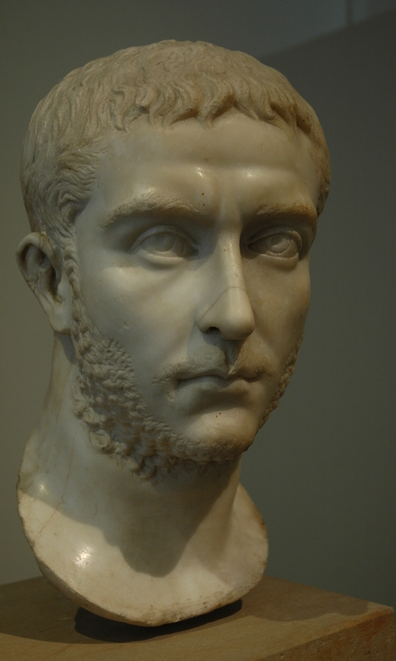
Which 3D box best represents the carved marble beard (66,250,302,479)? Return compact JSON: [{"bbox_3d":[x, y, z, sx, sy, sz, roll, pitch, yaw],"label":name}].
[{"bbox_3d":[-0.005,0.019,0.609,0.158,0.149,0.112,0,0,-21],"label":"carved marble beard"}]

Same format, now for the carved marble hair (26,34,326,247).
[{"bbox_3d":[-0.021,-0.123,0.668,0.206,0.166,0.233,0,0,-21],"label":"carved marble hair"}]

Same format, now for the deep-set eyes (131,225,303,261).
[{"bbox_3d":[0.012,-0.054,0.576,0.114,0.024,0.029,0,0,-21],"label":"deep-set eyes"}]

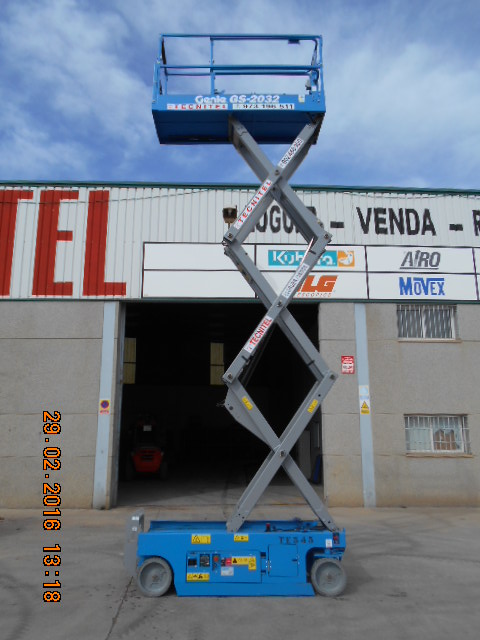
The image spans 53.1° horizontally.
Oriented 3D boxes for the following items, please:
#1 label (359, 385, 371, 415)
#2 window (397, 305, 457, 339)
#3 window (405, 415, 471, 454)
[{"bbox_3d":[2.683,1.712,10.325,0.210,0.610,0.010,0,-11,-2],"label":"label"},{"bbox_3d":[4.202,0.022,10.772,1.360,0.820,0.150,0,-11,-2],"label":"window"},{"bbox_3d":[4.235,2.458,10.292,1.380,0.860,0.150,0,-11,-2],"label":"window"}]

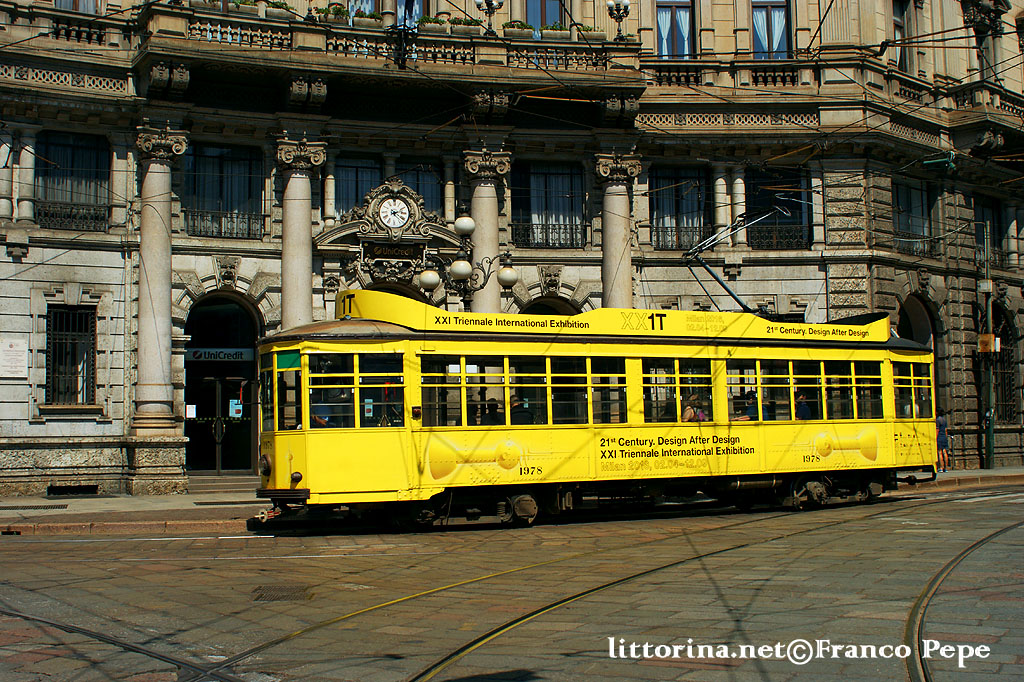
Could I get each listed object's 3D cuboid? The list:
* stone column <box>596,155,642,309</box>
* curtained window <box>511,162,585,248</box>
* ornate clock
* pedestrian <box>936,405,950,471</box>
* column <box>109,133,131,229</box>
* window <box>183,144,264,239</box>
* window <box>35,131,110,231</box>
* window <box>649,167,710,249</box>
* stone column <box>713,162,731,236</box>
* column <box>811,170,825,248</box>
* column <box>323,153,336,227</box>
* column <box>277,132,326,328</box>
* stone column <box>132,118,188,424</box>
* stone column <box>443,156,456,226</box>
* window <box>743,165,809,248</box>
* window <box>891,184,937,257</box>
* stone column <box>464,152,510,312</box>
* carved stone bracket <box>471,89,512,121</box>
[{"bbox_3d":[2.806,-1.262,31.482,1.170,7.090,1.170,-1,-4,-6],"label":"stone column"},{"bbox_3d":[0.963,-3.679,32.216,2.035,2.415,0.250,0,-4,-10],"label":"curtained window"},{"bbox_3d":[-2.763,-3.024,28.100,0.763,0.762,0.250,0,-5,-17],"label":"ornate clock"},{"bbox_3d":[11.421,2.615,31.700,0.460,1.746,0.330,-4,-6,33],"label":"pedestrian"},{"bbox_3d":[-8.831,-3.601,26.845,0.476,2.184,0.400,2,-5,-28],"label":"column"},{"bbox_3d":[-6.641,-3.442,27.551,1.844,2.194,0.300,1,-5,-24],"label":"window"},{"bbox_3d":[-10.331,-3.773,28.072,1.660,2.330,0.300,1,-5,-26],"label":"window"},{"bbox_3d":[4.269,-3.390,30.500,1.600,2.143,0.300,-1,-5,-4],"label":"window"},{"bbox_3d":[5.642,-3.703,32.160,0.440,2.140,0.440,-1,-5,-2],"label":"stone column"},{"bbox_3d":[8.496,-3.665,33.131,0.405,2.271,0.350,-1,-4,-1],"label":"column"},{"bbox_3d":[-4.671,-3.855,30.567,0.359,1.970,0.360,0,-4,-18],"label":"column"},{"bbox_3d":[-4.953,-1.231,27.900,1.040,6.678,1.040,1,-5,-20],"label":"column"},{"bbox_3d":[-7.885,-1.290,26.600,1.040,6.678,1.040,1,-5,-25],"label":"stone column"},{"bbox_3d":[-1.600,-3.665,30.711,0.400,2.080,0.400,0,-5,-10],"label":"stone column"},{"bbox_3d":[6.813,-3.413,30.700,1.712,2.157,0.300,-1,-5,-2],"label":"window"},{"bbox_3d":[11.922,-3.632,35.463,2.439,2.255,0.250,3,-6,-43],"label":"window"},{"bbox_3d":[-0.702,-1.243,30.904,1.170,7.090,1.170,0,-4,-13],"label":"stone column"},{"bbox_3d":[-0.530,-5.913,30.115,0.950,0.650,0.750,0,-4,-13],"label":"carved stone bracket"}]

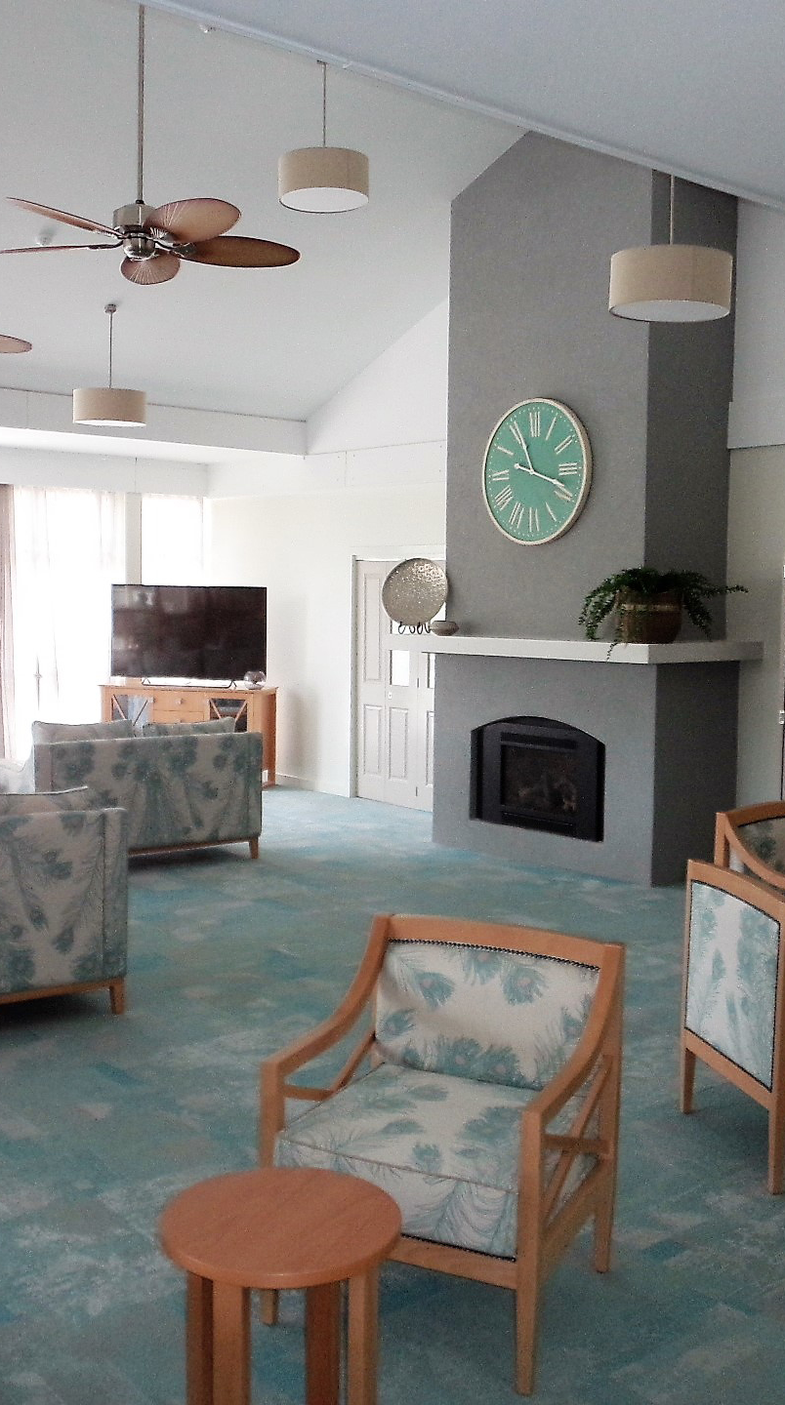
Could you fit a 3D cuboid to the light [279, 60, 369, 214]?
[{"bbox_3d":[-0.381,-3.177,7.826,0.501,0.768,0.501,1,5,0],"label":"light"}]

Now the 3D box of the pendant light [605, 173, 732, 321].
[{"bbox_3d":[1.188,-2.019,5.974,0.500,0.708,0.500,1,4,0],"label":"pendant light"}]

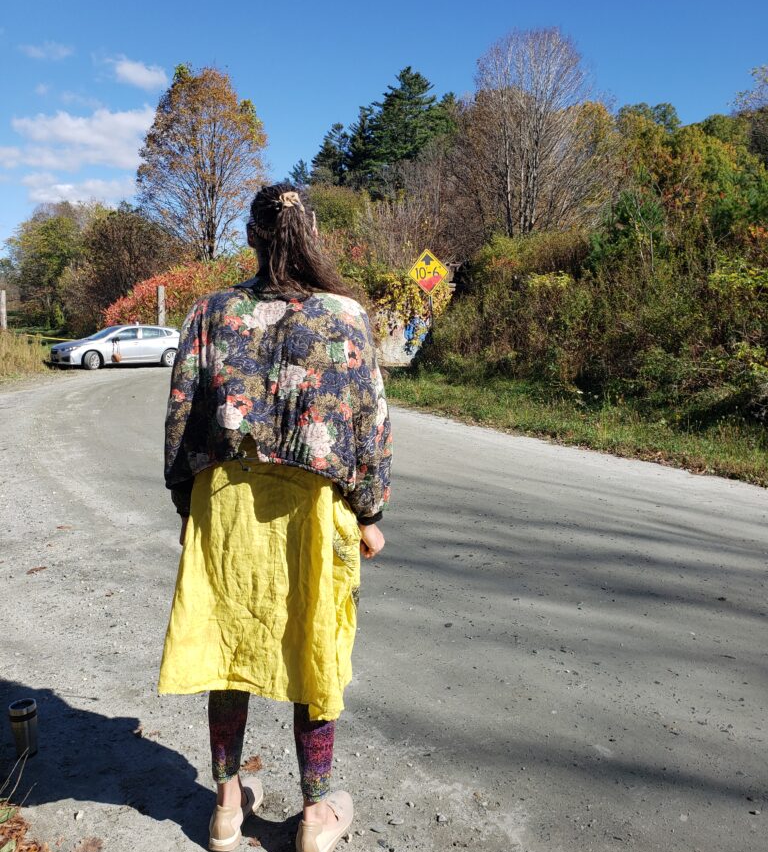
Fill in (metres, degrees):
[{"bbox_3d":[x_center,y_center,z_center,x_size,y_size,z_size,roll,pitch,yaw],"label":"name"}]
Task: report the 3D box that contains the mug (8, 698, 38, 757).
[{"bbox_3d":[-1.130,0.952,2.428,0.084,0.165,0.084,0,7,0],"label":"mug"}]

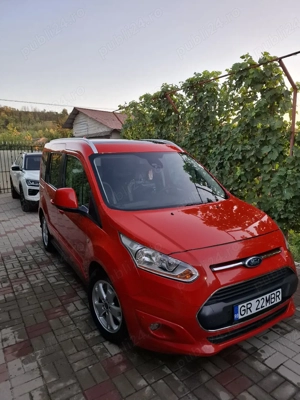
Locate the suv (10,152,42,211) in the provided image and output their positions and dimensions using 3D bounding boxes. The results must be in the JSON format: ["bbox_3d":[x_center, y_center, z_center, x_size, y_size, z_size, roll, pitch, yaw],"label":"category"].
[{"bbox_3d":[-3.916,-0.822,9.797,1.930,1.810,4.850,-4,9,-31],"label":"suv"}]

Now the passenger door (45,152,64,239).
[{"bbox_3d":[-1.319,-0.060,3.704,0.190,1.240,1.080,-4,9,-31],"label":"passenger door"}]

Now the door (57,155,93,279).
[{"bbox_3d":[-0.783,0.092,2.803,0.200,1.220,1.060,-4,9,-31],"label":"door"}]

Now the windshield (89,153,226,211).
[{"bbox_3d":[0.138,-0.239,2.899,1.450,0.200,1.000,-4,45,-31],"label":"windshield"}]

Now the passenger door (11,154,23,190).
[{"bbox_3d":[-4.395,-0.847,8.796,0.200,1.220,1.120,-4,9,-31],"label":"passenger door"}]

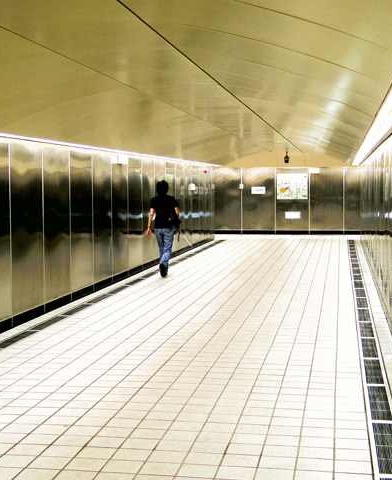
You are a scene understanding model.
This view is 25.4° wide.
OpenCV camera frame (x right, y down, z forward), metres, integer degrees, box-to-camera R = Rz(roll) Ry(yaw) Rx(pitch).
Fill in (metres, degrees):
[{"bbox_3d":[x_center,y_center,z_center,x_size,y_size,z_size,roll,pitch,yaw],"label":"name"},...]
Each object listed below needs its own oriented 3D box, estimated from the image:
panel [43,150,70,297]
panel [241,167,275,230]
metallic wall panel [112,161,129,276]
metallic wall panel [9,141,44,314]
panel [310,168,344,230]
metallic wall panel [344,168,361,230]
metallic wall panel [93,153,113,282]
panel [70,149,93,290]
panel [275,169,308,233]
[{"bbox_3d":[-1.744,-0.219,10.807,0.050,1.919,1.046,0,4,9],"label":"panel"},{"bbox_3d":[1.943,-1.254,26.775,1.036,1.898,0.050,0,4,9],"label":"panel"},{"bbox_3d":[-1.232,-0.414,13.896,0.050,1.919,1.046,0,4,9],"label":"metallic wall panel"},{"bbox_3d":[-1.914,-0.154,9.777,0.050,1.919,1.046,0,4,9],"label":"metallic wall panel"},{"bbox_3d":[3.988,-1.246,26.437,1.036,1.898,0.050,0,4,9],"label":"panel"},{"bbox_3d":[5.011,-1.242,26.268,1.036,1.898,0.050,0,4,9],"label":"metallic wall panel"},{"bbox_3d":[-1.403,-0.349,12.867,0.050,1.919,1.046,0,4,9],"label":"metallic wall panel"},{"bbox_3d":[-1.573,-0.284,11.837,0.050,1.919,1.046,0,4,9],"label":"panel"},{"bbox_3d":[2.966,-1.250,26.606,1.036,1.898,0.050,0,4,9],"label":"panel"}]

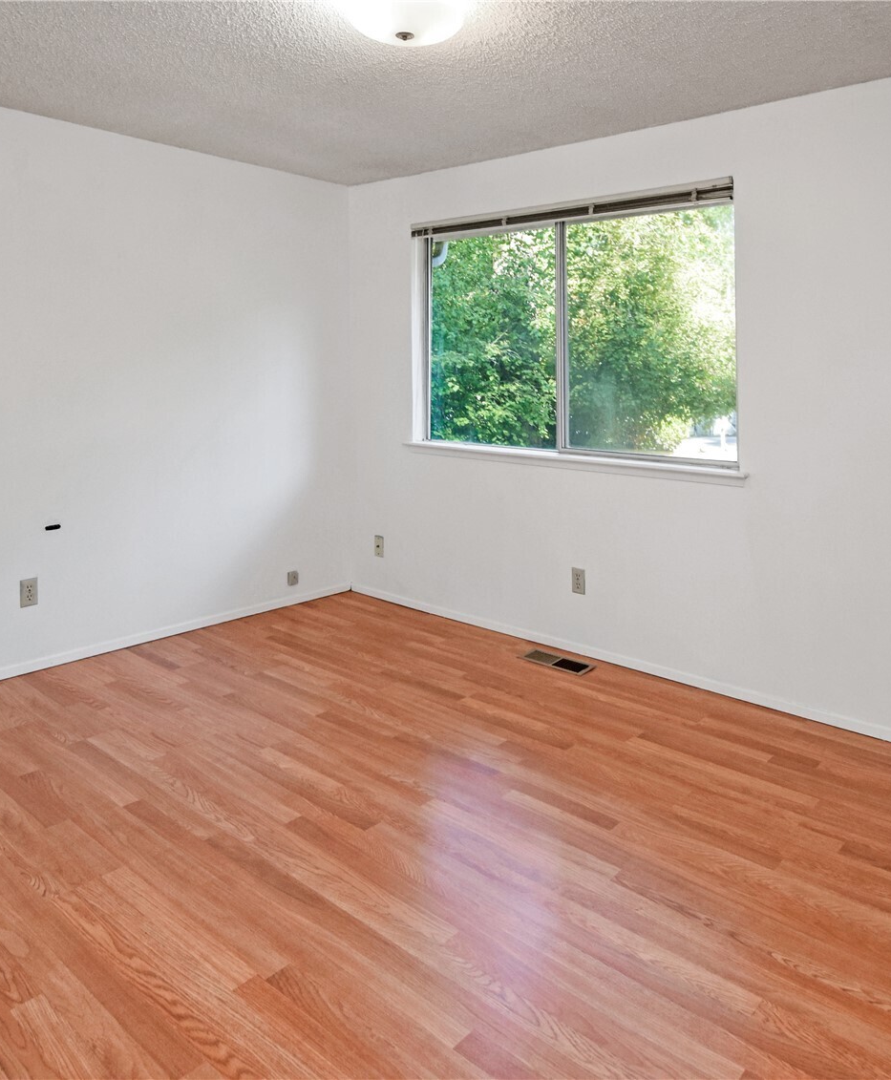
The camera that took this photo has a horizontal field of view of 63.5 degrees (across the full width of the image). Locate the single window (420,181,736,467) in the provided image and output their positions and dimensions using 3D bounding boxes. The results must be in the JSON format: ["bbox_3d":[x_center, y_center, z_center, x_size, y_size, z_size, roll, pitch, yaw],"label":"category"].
[{"bbox_3d":[0.542,-1.024,3.617,1.794,1.190,0.110,9,13,40],"label":"single window"}]

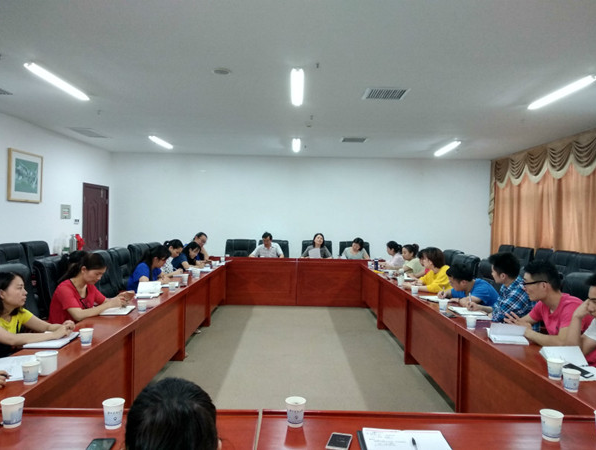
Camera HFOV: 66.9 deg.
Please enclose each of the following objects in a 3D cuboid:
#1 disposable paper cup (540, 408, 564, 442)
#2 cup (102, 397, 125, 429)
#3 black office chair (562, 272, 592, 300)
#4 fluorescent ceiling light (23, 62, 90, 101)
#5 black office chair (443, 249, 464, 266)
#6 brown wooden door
[{"bbox_3d":[0.836,0.662,1.484,0.072,0.081,0.072,1,0,0],"label":"disposable paper cup"},{"bbox_3d":[-0.636,0.651,1.552,0.073,0.085,0.073,1,0,-1],"label":"cup"},{"bbox_3d":[2.077,0.933,3.748,0.660,1.074,0.610,1,0,-1],"label":"black office chair"},{"bbox_3d":[-2.558,-1.526,4.888,0.135,0.075,1.240,1,0,-1],"label":"fluorescent ceiling light"},{"bbox_3d":[2.003,0.915,6.750,0.700,1.080,0.620,1,1,-1],"label":"black office chair"},{"bbox_3d":[-4.037,0.257,8.929,0.100,2.100,1.120,1,1,-1],"label":"brown wooden door"}]

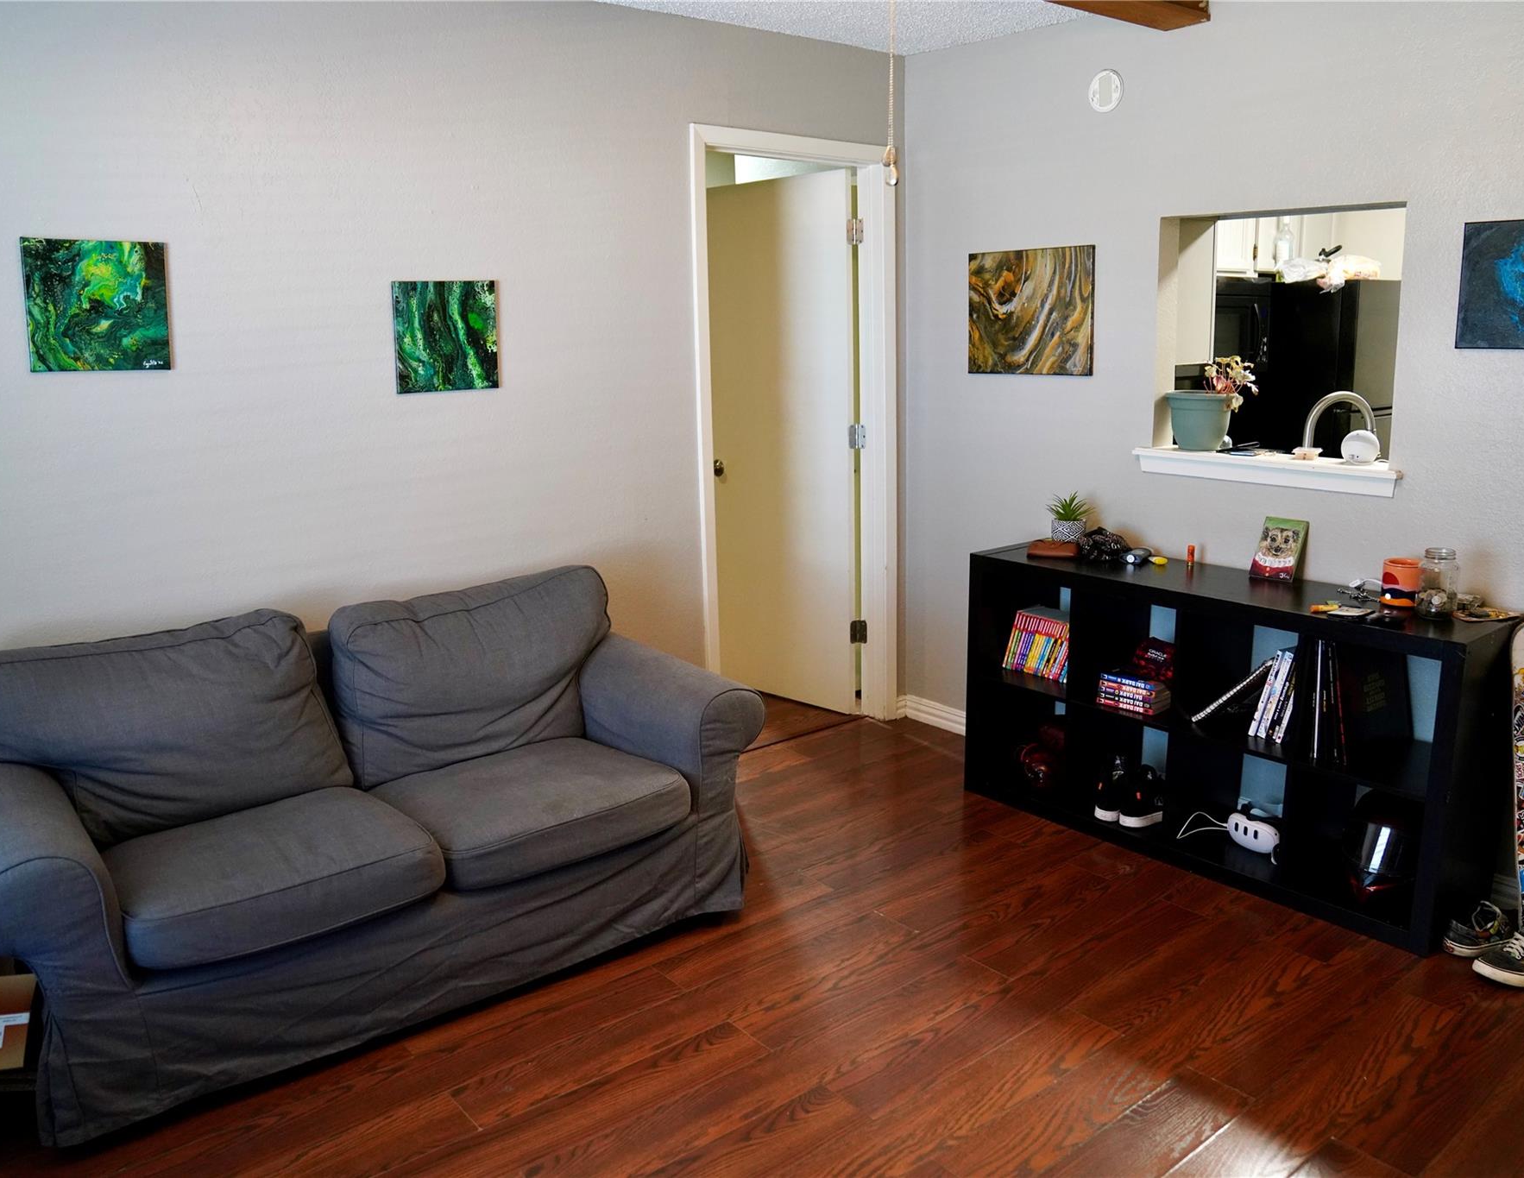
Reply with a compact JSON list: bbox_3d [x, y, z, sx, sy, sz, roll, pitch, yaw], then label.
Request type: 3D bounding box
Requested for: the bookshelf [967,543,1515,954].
[{"bbox_3d":[1.294,0.369,3.411,0.390,0.790,1.490,-11,16,-38],"label":"bookshelf"}]

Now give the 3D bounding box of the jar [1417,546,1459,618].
[{"bbox_3d":[1.656,-0.017,2.884,0.091,0.168,0.091,-12,16,-39],"label":"jar"}]

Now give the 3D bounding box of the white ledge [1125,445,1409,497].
[{"bbox_3d":[1.469,-0.348,3.442,0.160,0.078,0.830,-11,16,-38],"label":"white ledge"}]

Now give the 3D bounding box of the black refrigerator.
[{"bbox_3d":[2.619,-0.628,5.722,0.750,1.670,0.780,-12,16,-39],"label":"black refrigerator"}]

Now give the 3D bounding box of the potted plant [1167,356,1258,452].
[{"bbox_3d":[1.376,-0.557,3.559,0.210,0.280,0.240,-11,16,-38],"label":"potted plant"}]

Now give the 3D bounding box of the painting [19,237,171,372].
[{"bbox_3d":[-1.513,-0.643,2.677,0.302,0.300,0.020,-12,16,-39],"label":"painting"}]

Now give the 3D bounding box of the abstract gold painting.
[{"bbox_3d":[0.876,-0.914,3.898,0.020,0.406,0.508,-12,16,-39],"label":"abstract gold painting"}]

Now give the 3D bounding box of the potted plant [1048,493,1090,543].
[{"bbox_3d":[1.000,-0.225,3.845,0.140,0.180,0.140,-1,12,0],"label":"potted plant"}]

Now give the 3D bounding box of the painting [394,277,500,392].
[{"bbox_3d":[-0.864,-0.695,3.252,0.303,0.298,0.020,-11,16,-38],"label":"painting"}]

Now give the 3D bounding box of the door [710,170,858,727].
[{"bbox_3d":[0.052,-0.560,4.718,0.762,2.032,0.035,11,17,43],"label":"door"}]

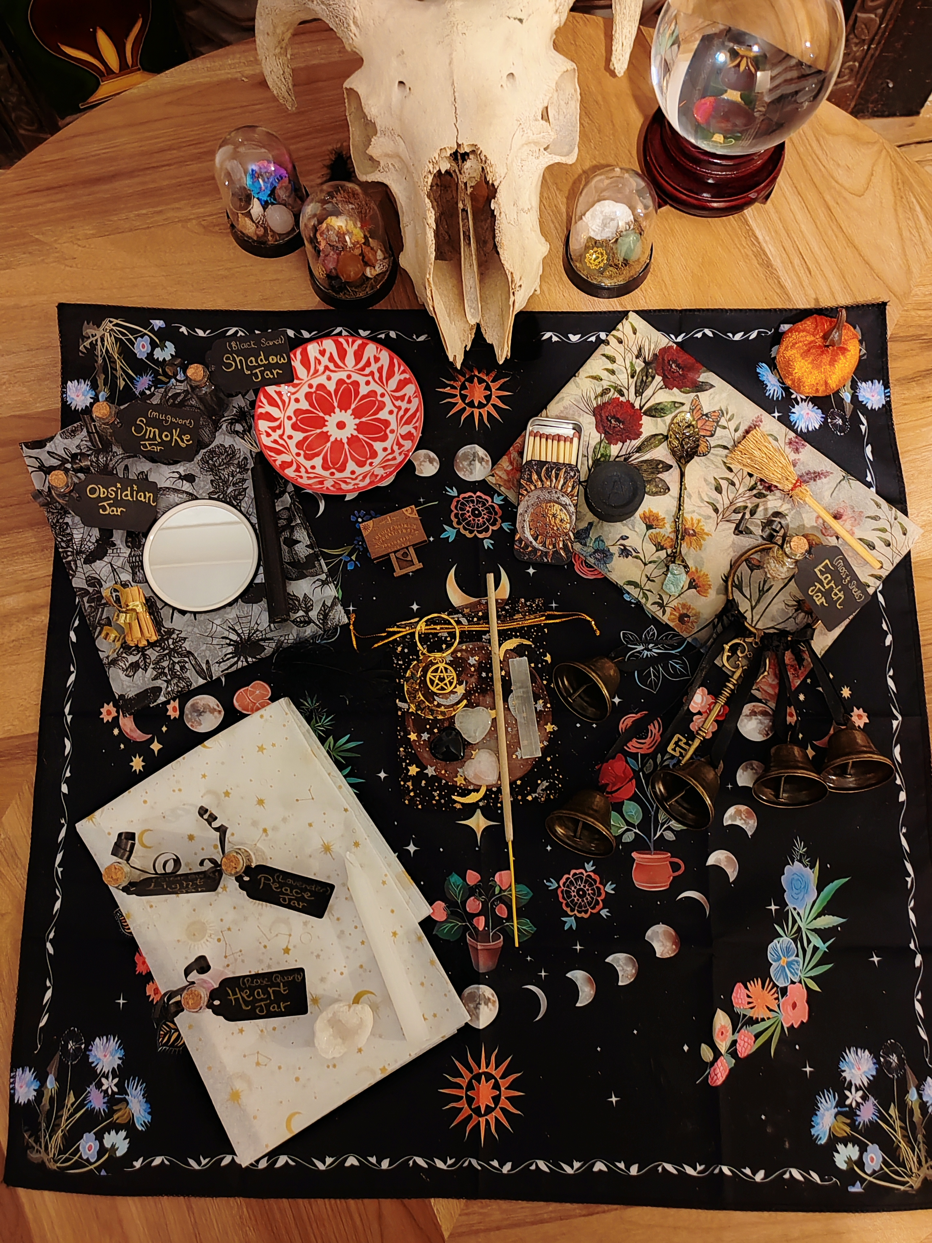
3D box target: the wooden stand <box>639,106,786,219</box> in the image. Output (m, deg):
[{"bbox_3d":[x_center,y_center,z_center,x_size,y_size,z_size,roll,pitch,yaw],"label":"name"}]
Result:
[{"bbox_3d":[0.153,-0.297,0.590,0.090,0.043,0.090,0,81,2],"label":"wooden stand"}]

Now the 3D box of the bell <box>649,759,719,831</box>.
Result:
[{"bbox_3d":[0.126,0.090,0.530,0.028,0.039,0.039,-37,80,-32],"label":"bell"}]

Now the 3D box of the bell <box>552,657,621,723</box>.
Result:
[{"bbox_3d":[0.075,0.033,0.551,0.029,0.040,0.040,-36,81,-32],"label":"bell"}]

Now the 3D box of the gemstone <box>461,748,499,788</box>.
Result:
[{"bbox_3d":[0.009,0.083,0.551,0.020,0.010,0.021,44,85,7],"label":"gemstone"}]

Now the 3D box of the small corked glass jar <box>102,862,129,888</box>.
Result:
[{"bbox_3d":[-0.189,0.137,0.524,0.013,0.009,0.013,0,81,2],"label":"small corked glass jar"}]

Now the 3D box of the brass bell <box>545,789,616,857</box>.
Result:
[{"bbox_3d":[0.067,0.106,0.530,0.039,0.039,0.028,27,56,6],"label":"brass bell"}]

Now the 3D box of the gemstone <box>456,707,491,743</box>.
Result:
[{"bbox_3d":[0.004,0.059,0.555,0.021,0.010,0.021,-5,81,1],"label":"gemstone"}]

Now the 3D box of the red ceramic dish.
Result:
[{"bbox_3d":[-0.074,-0.119,0.578,0.098,0.024,0.098,0,81,2],"label":"red ceramic dish"}]

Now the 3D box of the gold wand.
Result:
[{"bbox_3d":[0.021,0.076,0.553,0.004,0.004,0.212,-4,82,1],"label":"gold wand"}]

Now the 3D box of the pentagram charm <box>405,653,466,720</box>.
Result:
[{"bbox_3d":[-0.017,0.037,0.552,0.035,0.005,0.038,0,81,2],"label":"pentagram charm"}]

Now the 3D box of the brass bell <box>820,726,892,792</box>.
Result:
[{"bbox_3d":[0.210,0.072,0.530,0.039,0.039,0.028,0,54,2],"label":"brass bell"}]

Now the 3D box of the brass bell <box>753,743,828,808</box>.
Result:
[{"bbox_3d":[0.181,0.082,0.541,0.040,0.040,0.029,9,55,3],"label":"brass bell"}]

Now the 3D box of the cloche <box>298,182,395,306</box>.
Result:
[{"bbox_3d":[-0.070,-0.223,0.564,0.055,0.071,0.055,0,81,2],"label":"cloche"}]

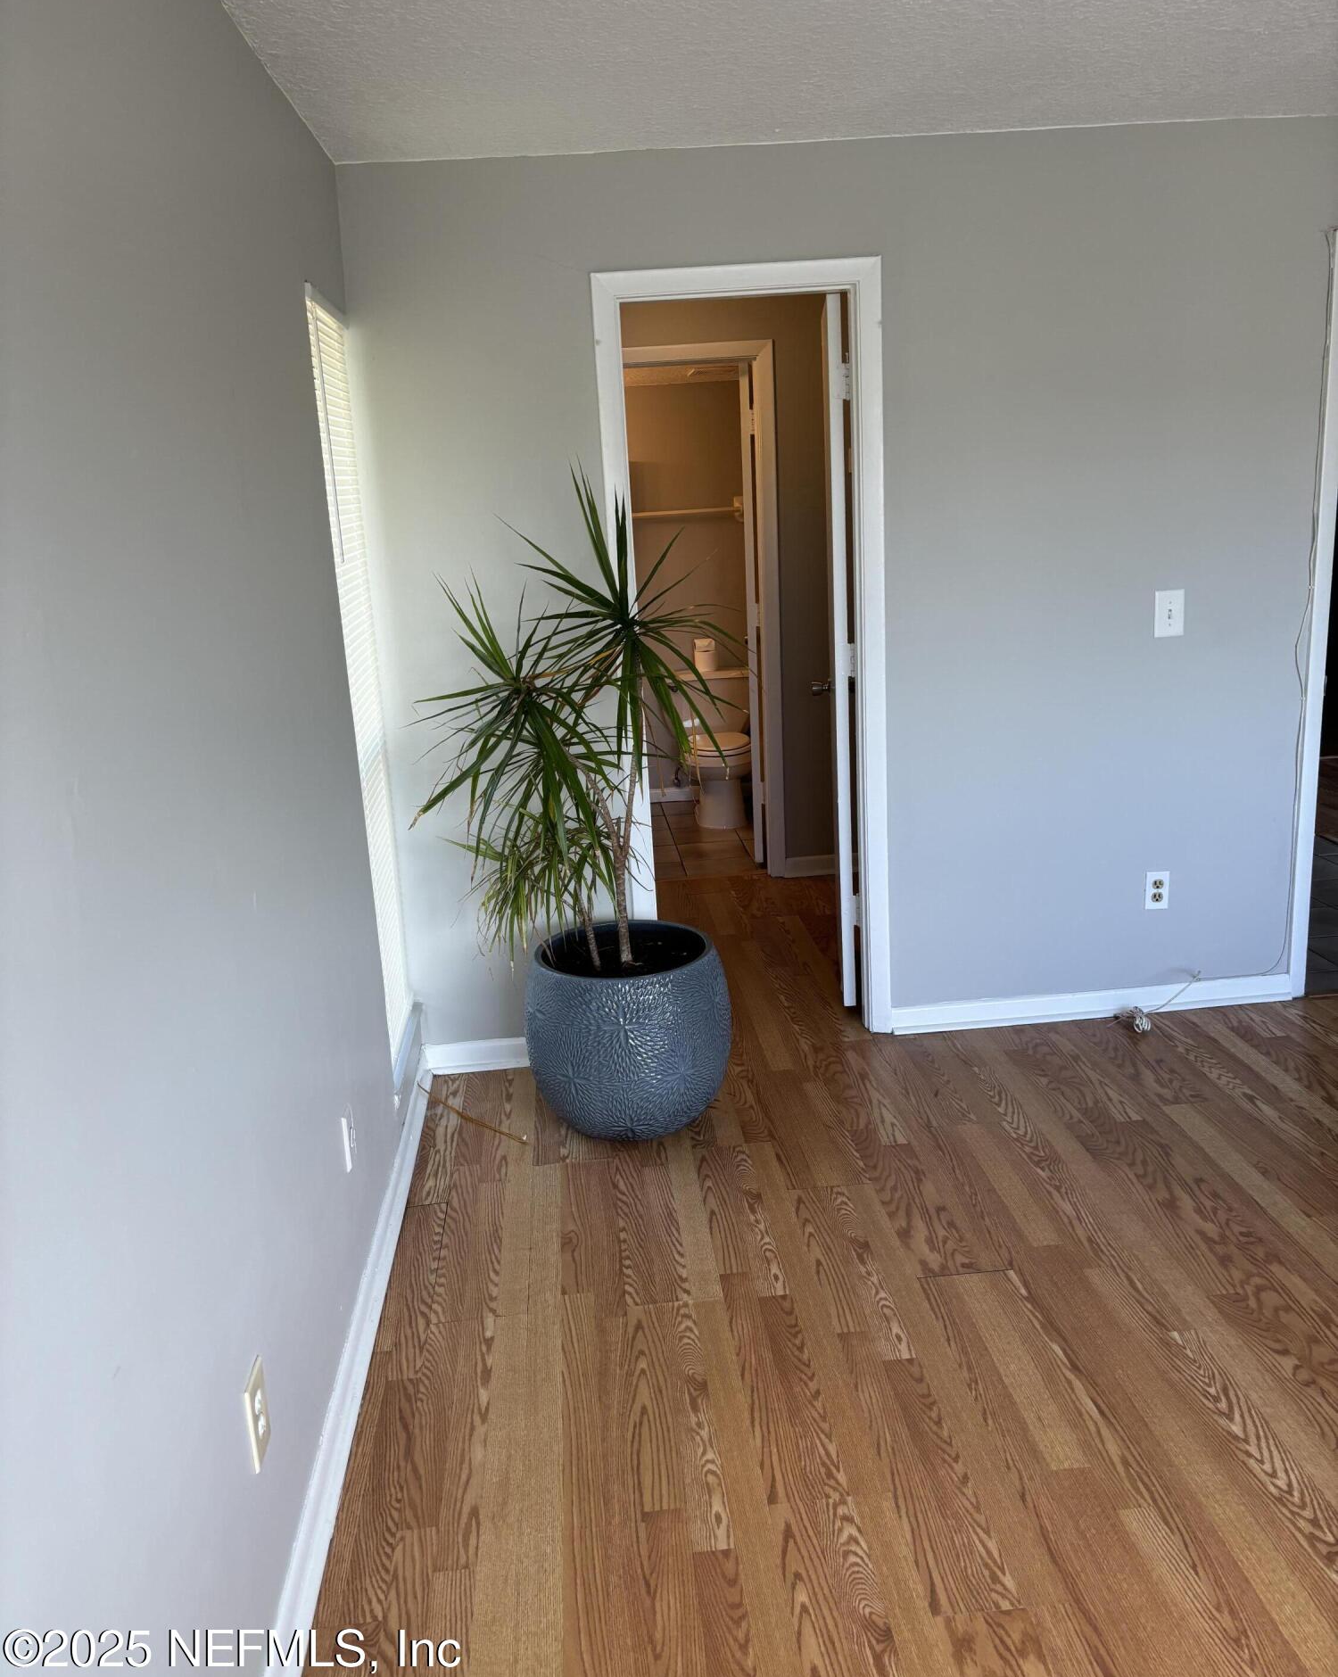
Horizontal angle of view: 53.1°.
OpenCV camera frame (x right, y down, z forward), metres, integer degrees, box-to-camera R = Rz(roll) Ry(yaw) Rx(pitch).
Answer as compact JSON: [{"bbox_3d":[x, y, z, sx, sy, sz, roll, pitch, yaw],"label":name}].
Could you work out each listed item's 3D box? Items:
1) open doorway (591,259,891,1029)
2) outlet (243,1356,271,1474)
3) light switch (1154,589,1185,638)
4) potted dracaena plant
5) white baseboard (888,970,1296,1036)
[{"bbox_3d":[0.230,-0.442,3.739,0.742,2.140,0.130,-4,15,-4],"label":"open doorway"},{"bbox_3d":[-0.558,0.788,1.836,0.011,0.125,0.080,-4,15,-4],"label":"outlet"},{"bbox_3d":[1.399,-0.625,3.735,0.081,0.125,0.014,-4,15,-4],"label":"light switch"},{"bbox_3d":[-0.228,-0.069,3.354,0.830,1.670,0.680,-4,15,-4],"label":"potted dracaena plant"},{"bbox_3d":[1.271,0.491,4.008,1.222,0.082,0.020,-4,15,-4],"label":"white baseboard"}]

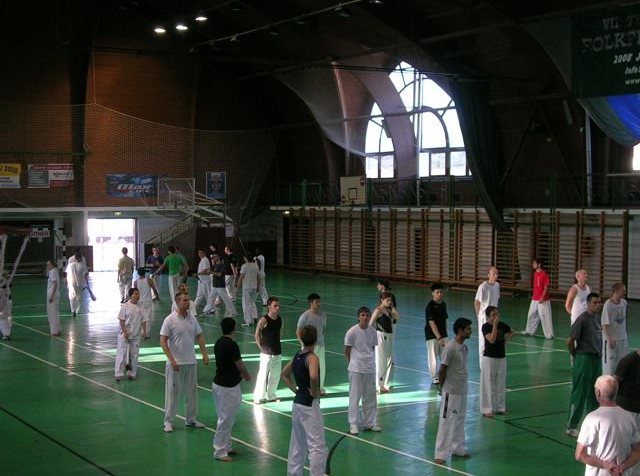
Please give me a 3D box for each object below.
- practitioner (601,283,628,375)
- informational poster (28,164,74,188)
[{"bbox_3d":[5.055,1.650,19.337,0.490,1.750,0.350,-1,2,-30],"label":"practitioner"},{"bbox_3d":[-11.783,-2.699,49.493,2.070,1.050,0.040,-1,2,-30],"label":"informational poster"}]

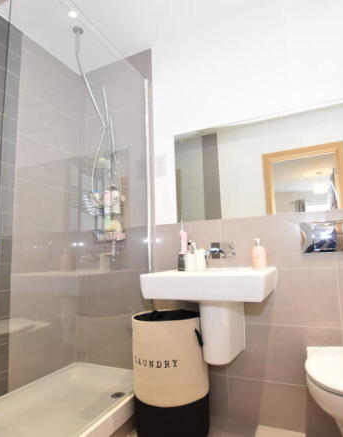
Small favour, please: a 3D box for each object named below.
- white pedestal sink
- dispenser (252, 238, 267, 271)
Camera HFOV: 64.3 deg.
[{"bbox_3d":[0.220,0.496,1.390,0.600,0.455,0.455,-5,-9,25],"label":"white pedestal sink"},{"bbox_3d":[0.465,0.191,1.450,0.074,0.168,0.074,0,-8,-14],"label":"dispenser"}]

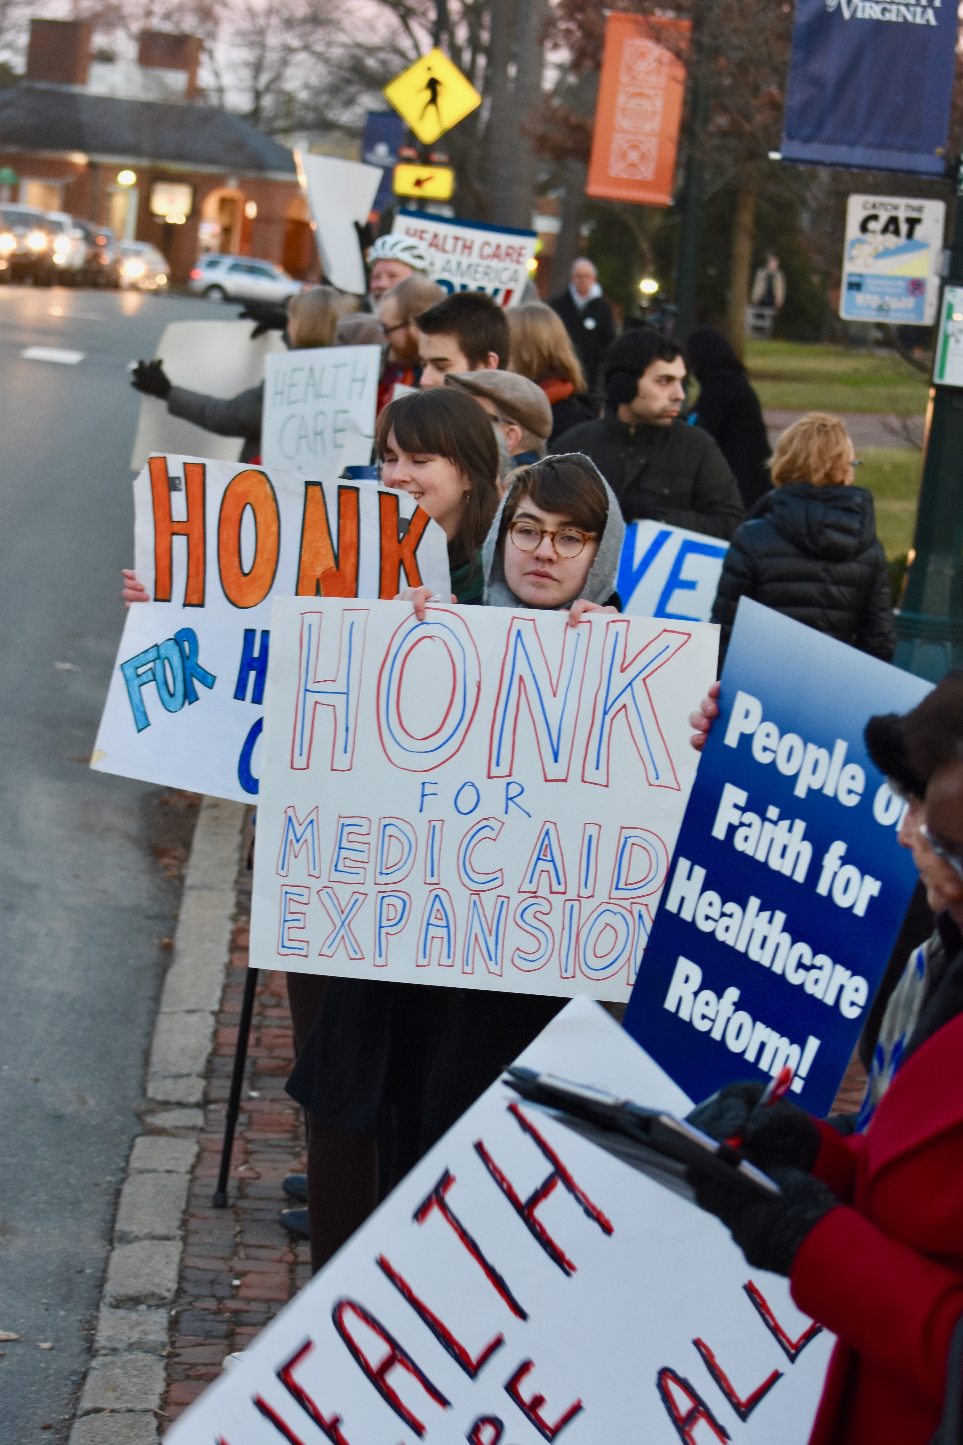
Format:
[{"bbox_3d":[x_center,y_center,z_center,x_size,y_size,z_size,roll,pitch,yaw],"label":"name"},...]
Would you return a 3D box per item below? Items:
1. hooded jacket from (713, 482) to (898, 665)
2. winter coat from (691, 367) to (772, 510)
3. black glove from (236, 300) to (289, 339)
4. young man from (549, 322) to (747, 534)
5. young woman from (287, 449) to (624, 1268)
[{"bbox_3d":[0.688,-0.214,9.537,0.460,0.660,0.340,6,7,8],"label":"hooded jacket"},{"bbox_3d":[1.059,-1.076,18.300,0.380,0.950,0.480,6,7,14],"label":"winter coat"},{"bbox_3d":[-0.764,-1.406,14.700,0.190,0.125,0.100,6,7,12],"label":"black glove"},{"bbox_3d":[0.331,-0.065,10.201,0.520,1.780,0.400,6,7,14],"label":"young man"},{"bbox_3d":[0.018,0.402,6.554,0.540,1.660,0.440,7,7,17],"label":"young woman"}]

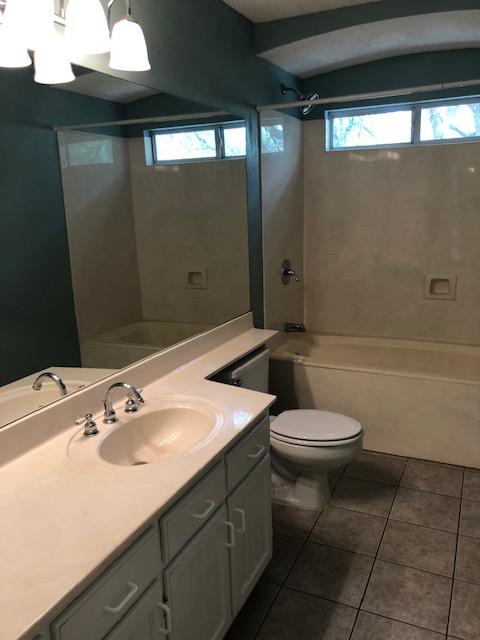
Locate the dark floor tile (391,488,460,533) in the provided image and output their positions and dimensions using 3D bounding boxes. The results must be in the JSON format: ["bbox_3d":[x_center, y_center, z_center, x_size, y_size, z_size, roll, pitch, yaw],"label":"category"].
[{"bbox_3d":[0.914,0.932,2.543,0.305,0.012,0.305,4,14,25],"label":"dark floor tile"}]

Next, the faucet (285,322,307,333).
[{"bbox_3d":[0.393,0.058,3.617,0.138,0.060,0.055,4,14,25],"label":"faucet"}]

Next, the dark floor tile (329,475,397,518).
[{"bbox_3d":[0.637,0.913,2.674,0.305,0.012,0.305,4,14,25],"label":"dark floor tile"}]

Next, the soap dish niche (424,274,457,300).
[{"bbox_3d":[1.345,-0.221,3.471,0.200,0.162,0.070,4,14,25],"label":"soap dish niche"}]

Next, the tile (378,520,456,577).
[{"bbox_3d":[0.779,0.993,2.267,0.303,0.010,0.303,4,14,25],"label":"tile"}]

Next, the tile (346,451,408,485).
[{"bbox_3d":[0.771,0.843,2.948,0.303,0.010,0.310,4,14,25],"label":"tile"}]

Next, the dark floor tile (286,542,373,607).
[{"bbox_3d":[0.370,1.038,2.128,0.303,0.010,0.303,4,14,25],"label":"dark floor tile"}]

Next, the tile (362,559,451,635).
[{"bbox_3d":[0.647,1.057,1.997,0.303,0.010,0.303,4,14,25],"label":"tile"}]

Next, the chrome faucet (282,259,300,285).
[{"bbox_3d":[0.358,-0.319,3.478,0.100,0.172,0.165,4,14,25],"label":"chrome faucet"}]

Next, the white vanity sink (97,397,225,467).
[{"bbox_3d":[-0.265,0.447,1.738,0.345,0.150,0.465,4,14,25],"label":"white vanity sink"}]

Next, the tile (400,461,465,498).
[{"bbox_3d":[1.048,0.862,2.817,0.303,0.010,0.310,4,14,25],"label":"tile"}]

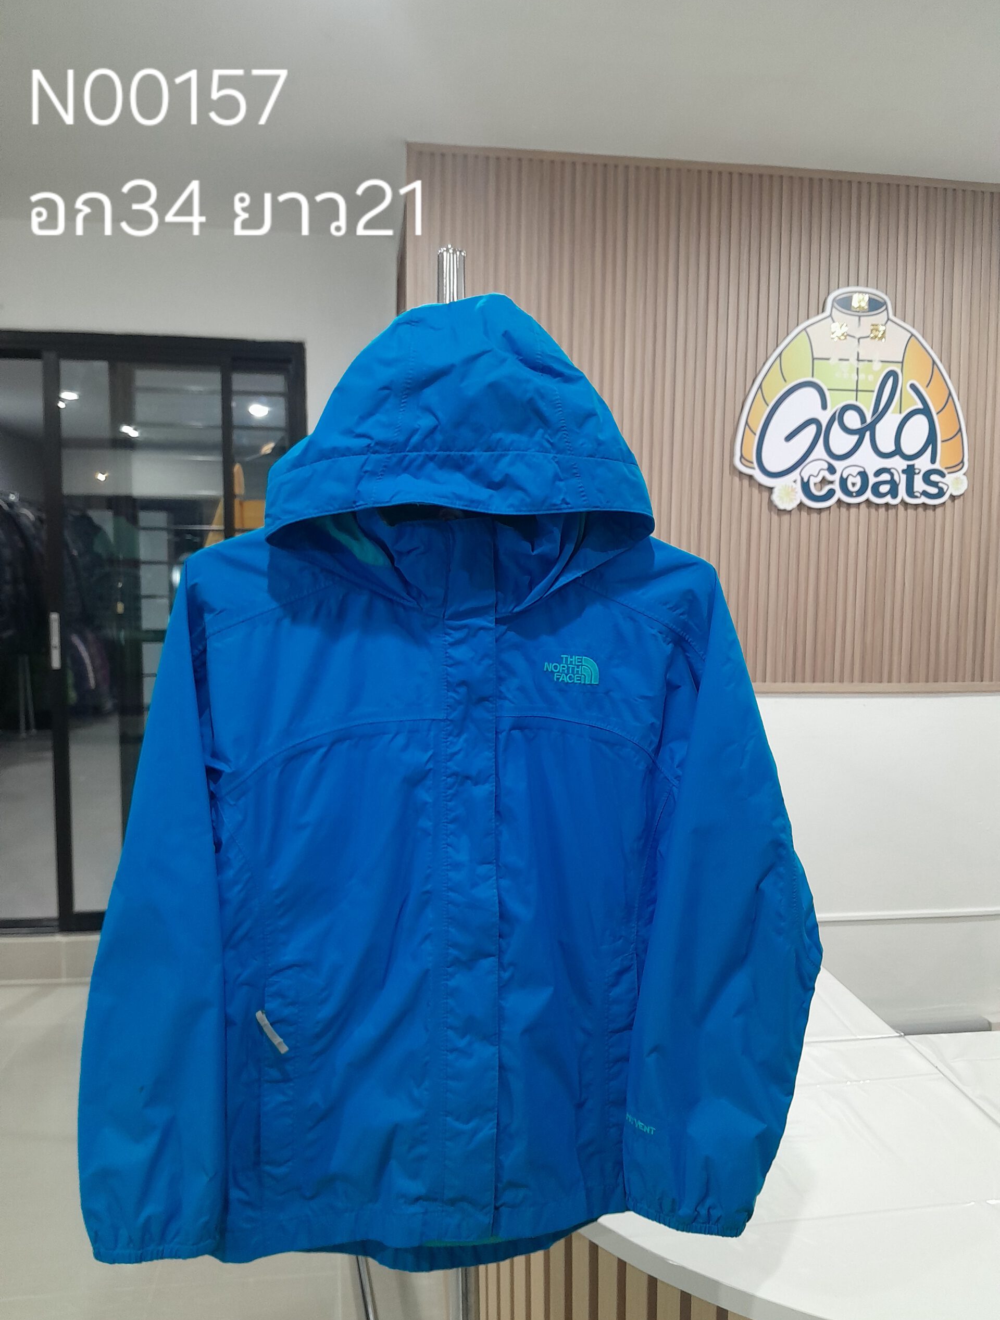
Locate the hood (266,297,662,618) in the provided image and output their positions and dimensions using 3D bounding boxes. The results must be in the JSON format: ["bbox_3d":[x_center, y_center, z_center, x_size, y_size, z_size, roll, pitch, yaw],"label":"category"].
[{"bbox_3d":[-0.036,-0.163,0.775,0.285,0.250,0.215,0,5,-7],"label":"hood"}]

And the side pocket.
[{"bbox_3d":[-0.178,0.348,0.813,0.038,0.200,0.022,1,5,8],"label":"side pocket"}]

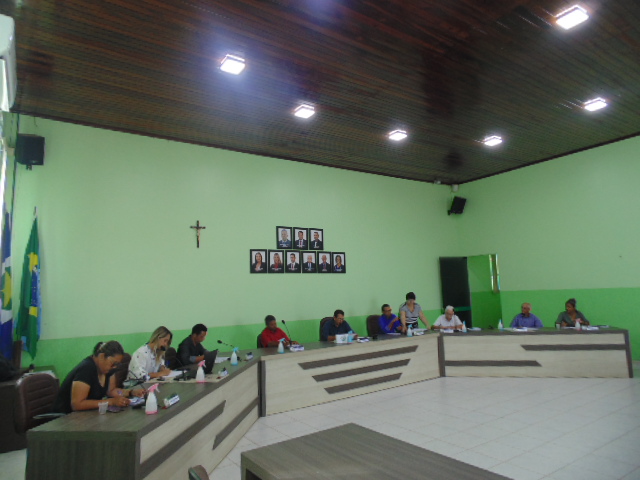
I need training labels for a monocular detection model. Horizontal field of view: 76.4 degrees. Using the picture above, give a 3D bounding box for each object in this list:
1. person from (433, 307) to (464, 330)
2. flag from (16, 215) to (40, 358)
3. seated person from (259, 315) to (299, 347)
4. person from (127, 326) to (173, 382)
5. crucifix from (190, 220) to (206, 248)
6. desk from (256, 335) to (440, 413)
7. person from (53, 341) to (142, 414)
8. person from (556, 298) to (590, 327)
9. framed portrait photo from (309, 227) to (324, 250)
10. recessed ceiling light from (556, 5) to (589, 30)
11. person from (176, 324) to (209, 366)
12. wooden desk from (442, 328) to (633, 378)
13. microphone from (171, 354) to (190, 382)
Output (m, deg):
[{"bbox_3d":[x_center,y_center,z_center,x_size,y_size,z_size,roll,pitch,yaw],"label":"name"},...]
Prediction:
[{"bbox_3d":[2.604,1.892,8.025,0.540,1.180,0.760,-3,-7,9],"label":"person"},{"bbox_3d":[-3.832,0.611,5.346,0.290,1.840,0.270,3,-9,-33],"label":"flag"},{"bbox_3d":[-0.685,1.768,6.322,0.550,1.200,0.780,3,-8,-34],"label":"seated person"},{"bbox_3d":[-1.629,1.491,3.995,0.700,1.200,0.480,-3,-7,7],"label":"person"},{"bbox_3d":[-2.262,-0.102,7.566,0.270,0.500,0.060,3,-8,-33],"label":"crucifix"},{"bbox_3d":[0.480,2.024,6.549,3.600,0.750,0.720,3,-9,-33],"label":"desk"},{"bbox_3d":[-1.765,1.418,3.207,0.850,1.210,0.540,-3,-7,8],"label":"person"},{"bbox_3d":[4.939,1.789,7.963,0.540,1.240,0.740,-3,-7,9],"label":"person"},{"bbox_3d":[-0.072,-0.006,8.577,0.370,0.450,0.030,3,-9,-33],"label":"framed portrait photo"},{"bbox_3d":[2.740,-2.415,4.421,0.240,0.050,0.240,3,-9,-33],"label":"recessed ceiling light"},{"bbox_3d":[-1.515,1.604,4.766,0.760,1.200,0.530,-3,-7,8],"label":"person"},{"bbox_3d":[3.549,1.938,7.065,3.000,0.736,0.700,-3,-7,10],"label":"wooden desk"},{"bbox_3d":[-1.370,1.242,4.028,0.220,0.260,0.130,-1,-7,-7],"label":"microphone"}]

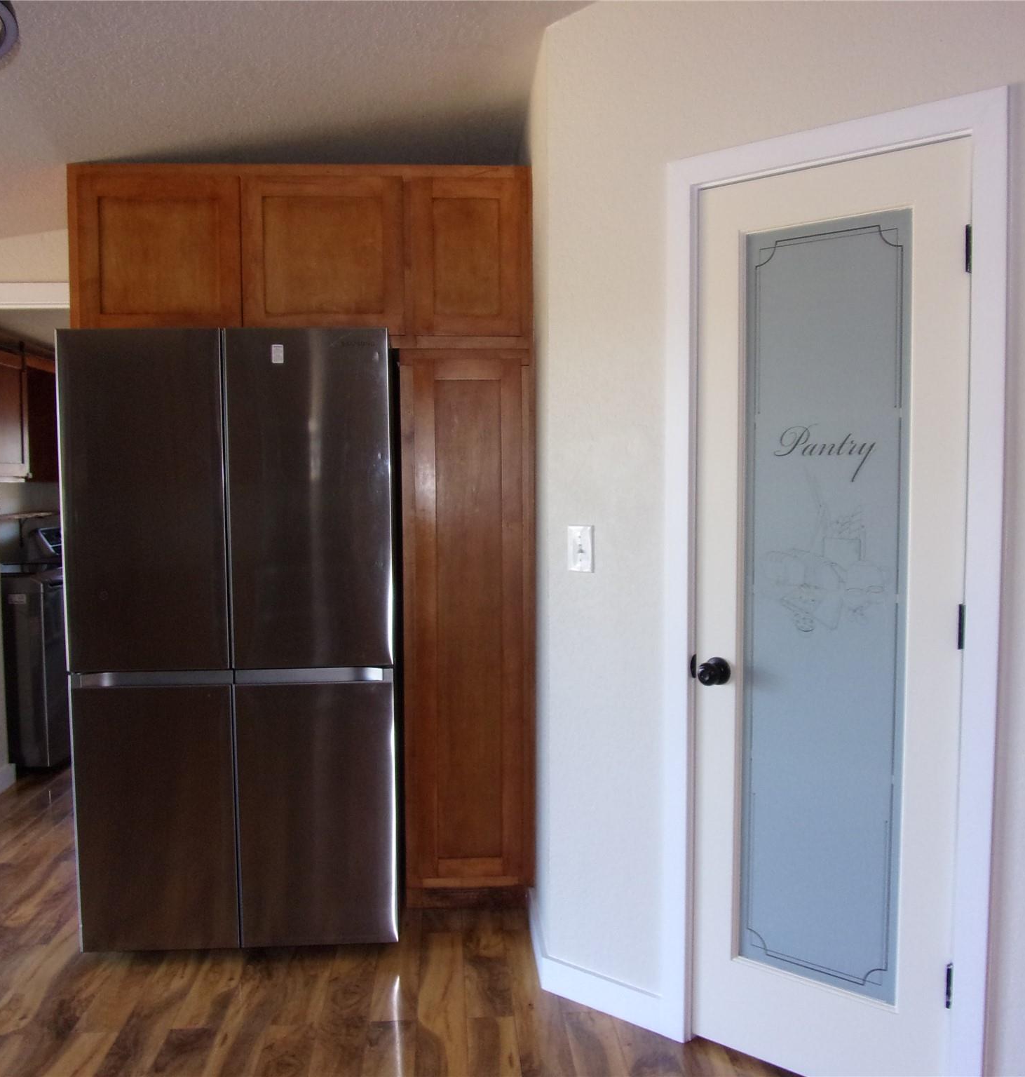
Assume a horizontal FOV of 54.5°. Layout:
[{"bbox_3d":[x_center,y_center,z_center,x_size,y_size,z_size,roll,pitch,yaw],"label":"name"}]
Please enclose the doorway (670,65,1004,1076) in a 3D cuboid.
[{"bbox_3d":[0.689,0.185,2.221,0.733,2.111,0.115,2,5,37],"label":"doorway"}]

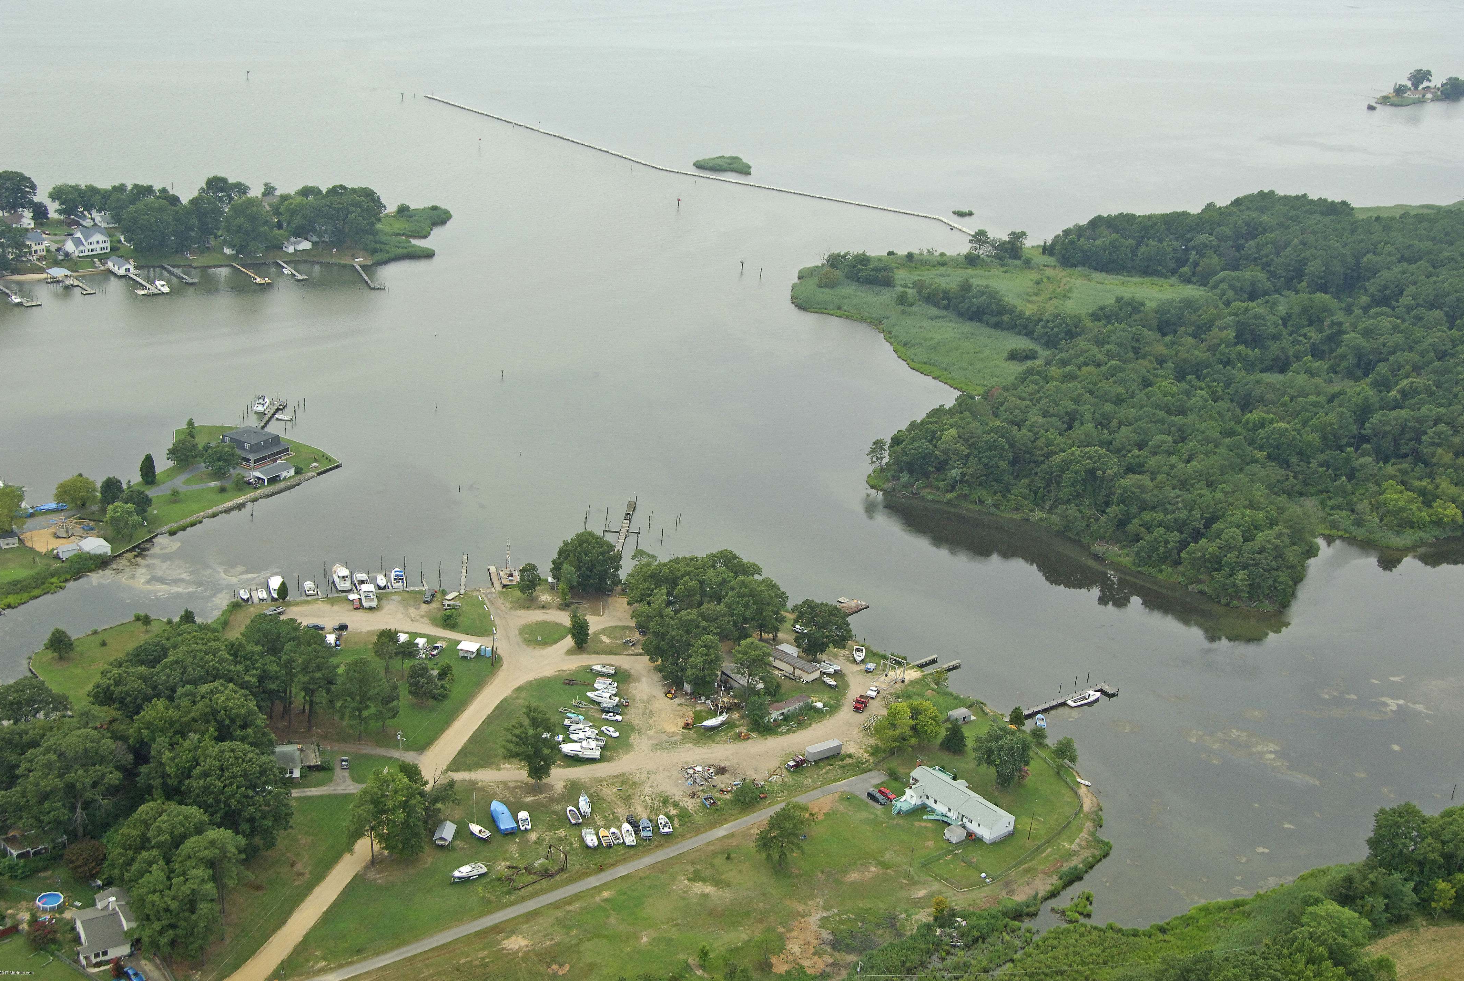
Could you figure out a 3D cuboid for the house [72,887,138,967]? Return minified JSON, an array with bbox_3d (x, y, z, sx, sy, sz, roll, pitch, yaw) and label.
[{"bbox_3d":[-120.340,83.250,338.580,11.500,6.200,16.400,-10,26,-32],"label":"house"}]

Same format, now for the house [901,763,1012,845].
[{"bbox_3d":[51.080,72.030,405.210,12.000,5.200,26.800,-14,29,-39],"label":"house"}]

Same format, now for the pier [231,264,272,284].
[{"bbox_3d":[-212.910,-95.970,777.190,6.200,1.800,33.000,-12,27,-36],"label":"pier"}]

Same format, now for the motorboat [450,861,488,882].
[{"bbox_3d":[-54.500,79.520,366.780,7.200,2.600,2.500,-5,24,-24],"label":"motorboat"}]

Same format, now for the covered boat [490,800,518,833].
[{"bbox_3d":[-50.610,71.800,387.230,3.500,2.400,11.500,-5,24,-23],"label":"covered boat"}]

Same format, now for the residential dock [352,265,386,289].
[{"bbox_3d":[-161.830,-95.570,787.280,7.200,1.800,39.500,-4,24,-22],"label":"residential dock"}]

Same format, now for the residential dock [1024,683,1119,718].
[{"bbox_3d":[86.740,56.160,461.030,38.000,2.000,6.300,-12,27,-37],"label":"residential dock"}]

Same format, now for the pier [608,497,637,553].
[{"bbox_3d":[-33.550,12.020,544.660,2.700,2.600,46.000,6,22,2],"label":"pier"}]

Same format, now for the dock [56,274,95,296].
[{"bbox_3d":[-277.050,-87.870,743.000,5.900,1.800,34.300,-13,28,-38],"label":"dock"}]

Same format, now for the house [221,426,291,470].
[{"bbox_3d":[-156.710,-15.530,575.830,19.000,7.800,17.700,17,25,27],"label":"house"}]

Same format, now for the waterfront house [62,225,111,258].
[{"bbox_3d":[-286.660,-111.000,784.360,15.000,9.500,13.300,-13,28,-38],"label":"waterfront house"}]

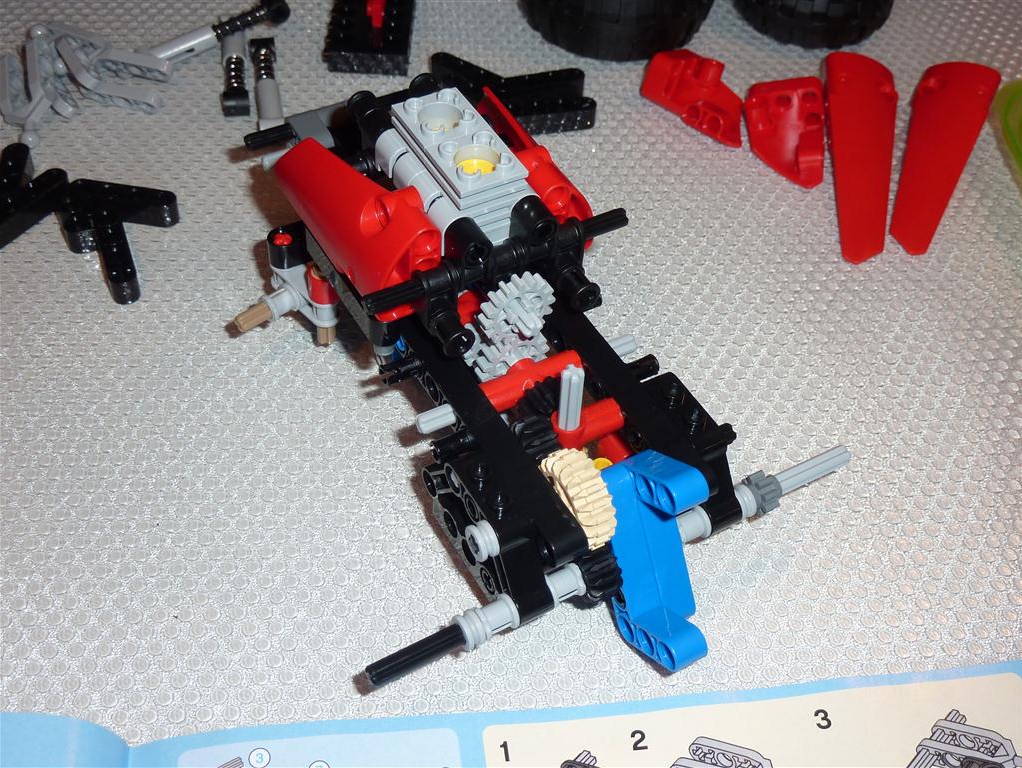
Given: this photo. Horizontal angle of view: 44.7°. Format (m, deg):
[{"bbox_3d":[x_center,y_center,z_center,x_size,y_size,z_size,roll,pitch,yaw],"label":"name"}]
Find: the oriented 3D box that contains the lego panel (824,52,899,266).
[{"bbox_3d":[0.103,-0.067,0.359,0.023,0.014,0.085,8,49,3],"label":"lego panel"}]

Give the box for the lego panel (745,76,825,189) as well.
[{"bbox_3d":[0.080,-0.076,0.367,0.023,0.015,0.041,10,49,4],"label":"lego panel"}]

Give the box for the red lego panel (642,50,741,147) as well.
[{"bbox_3d":[0.058,-0.087,0.375,0.037,0.015,0.021,36,55,24],"label":"red lego panel"}]

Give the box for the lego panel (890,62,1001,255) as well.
[{"bbox_3d":[0.124,-0.068,0.362,0.023,0.014,0.085,18,50,11],"label":"lego panel"}]

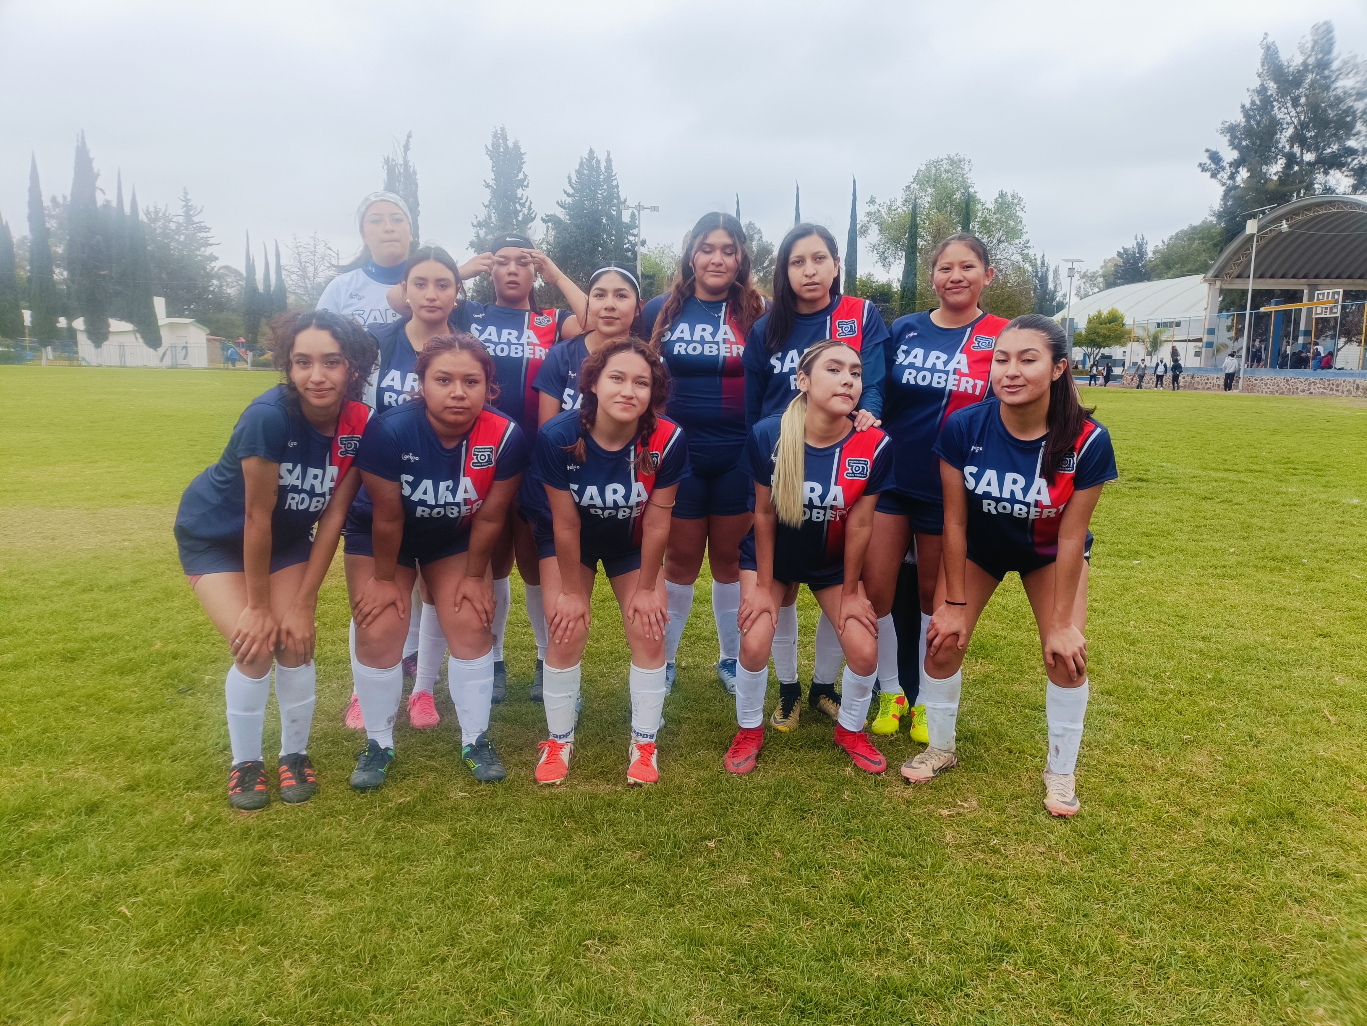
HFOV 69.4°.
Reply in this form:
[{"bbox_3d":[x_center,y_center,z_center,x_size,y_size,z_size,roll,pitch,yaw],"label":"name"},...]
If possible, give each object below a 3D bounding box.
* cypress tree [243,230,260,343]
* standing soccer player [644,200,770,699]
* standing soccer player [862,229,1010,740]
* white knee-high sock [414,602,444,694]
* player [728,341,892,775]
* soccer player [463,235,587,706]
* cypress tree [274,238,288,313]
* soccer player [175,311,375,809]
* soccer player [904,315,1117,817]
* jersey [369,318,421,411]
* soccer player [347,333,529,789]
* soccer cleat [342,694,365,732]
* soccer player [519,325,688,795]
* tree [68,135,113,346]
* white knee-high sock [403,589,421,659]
[{"bbox_3d":[-30.706,-15.561,70.000,1.250,8.500,1.250,0,9,0],"label":"cypress tree"},{"bbox_3d":[0.086,-0.173,3.516,0.500,1.690,0.360,1,9,4],"label":"standing soccer player"},{"bbox_3d":[0.810,-0.065,3.128,0.480,1.600,0.360,3,10,20],"label":"standing soccer player"},{"bbox_3d":[-0.866,0.465,3.364,0.105,0.330,0.120,6,9,-16],"label":"white knee-high sock"},{"bbox_3d":[0.391,0.127,2.937,0.492,1.246,0.741,1,9,6],"label":"player"},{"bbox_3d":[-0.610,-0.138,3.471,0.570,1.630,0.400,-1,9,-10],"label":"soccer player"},{"bbox_3d":[-26.627,-13.724,65.348,1.050,8.416,1.050,-3,10,-22],"label":"cypress tree"},{"bbox_3d":[-1.104,0.122,2.691,0.470,1.304,0.793,-5,10,-32],"label":"soccer player"},{"bbox_3d":[0.919,0.125,2.771,0.506,1.311,0.716,4,10,21],"label":"soccer player"},{"bbox_3d":[-0.844,-0.325,3.209,0.430,0.620,0.270,0,9,0],"label":"jersey"},{"bbox_3d":[-0.712,0.134,2.799,0.500,1.254,0.762,-2,9,-16],"label":"soccer player"},{"bbox_3d":[-1.083,0.625,3.335,0.100,0.110,0.255,-1,9,-12],"label":"soccer cleat"},{"bbox_3d":[-0.215,0.129,2.905,0.500,1.280,0.620,-1,9,-7],"label":"soccer player"},{"bbox_3d":[-42.411,-18.772,70.741,3.000,16.245,3.000,-5,10,-30],"label":"tree"},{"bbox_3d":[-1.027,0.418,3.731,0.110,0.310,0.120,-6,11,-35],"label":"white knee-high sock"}]

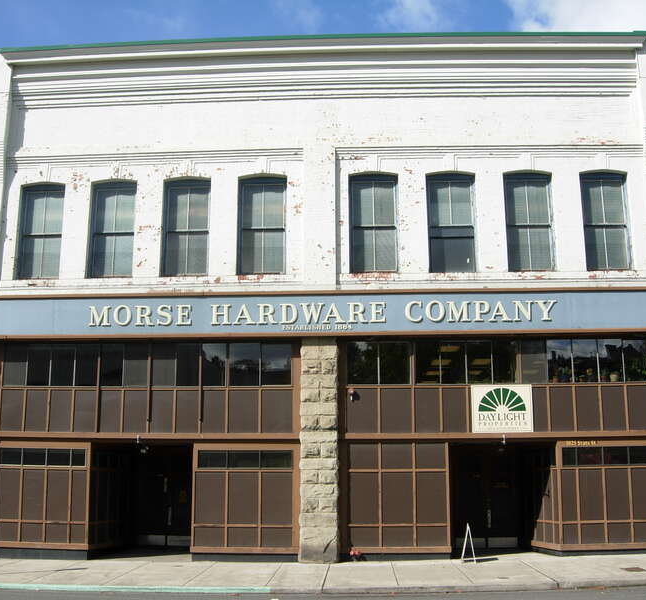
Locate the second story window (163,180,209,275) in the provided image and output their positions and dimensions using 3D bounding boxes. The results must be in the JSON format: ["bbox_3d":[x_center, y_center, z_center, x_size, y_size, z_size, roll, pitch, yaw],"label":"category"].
[{"bbox_3d":[-3.289,-1.748,20.076,1.144,2.466,0.200,-1,-11,2],"label":"second story window"}]

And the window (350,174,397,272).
[{"bbox_3d":[1.216,-1.843,19.901,1.149,2.479,0.200,-1,-11,2],"label":"window"}]

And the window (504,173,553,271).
[{"bbox_3d":[4.894,-1.849,19.744,1.105,2.477,0.200,-1,-11,2],"label":"window"}]

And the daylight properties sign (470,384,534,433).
[{"bbox_3d":[4.029,2.450,18.707,1.350,1.048,0.060,-1,-11,2],"label":"daylight properties sign"}]

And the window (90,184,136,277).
[{"bbox_3d":[-5.080,-1.693,20.142,1.107,2.448,0.200,-1,-11,2],"label":"window"}]

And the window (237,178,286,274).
[{"bbox_3d":[-1.453,-1.796,20.006,1.147,2.481,0.200,-1,-11,2],"label":"window"}]

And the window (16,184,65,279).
[{"bbox_3d":[-6.834,-1.662,20.211,1.099,2.405,0.200,-1,-11,2],"label":"window"}]

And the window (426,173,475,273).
[{"bbox_3d":[3.056,-1.836,19.820,1.121,2.469,0.200,-1,-11,2],"label":"window"}]

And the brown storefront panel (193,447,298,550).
[{"bbox_3d":[-1.723,4.442,18.657,2.396,2.354,0.150,-1,-11,2],"label":"brown storefront panel"}]

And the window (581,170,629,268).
[{"bbox_3d":[6.681,-1.865,19.670,1.085,2.444,0.200,-1,-11,2],"label":"window"}]

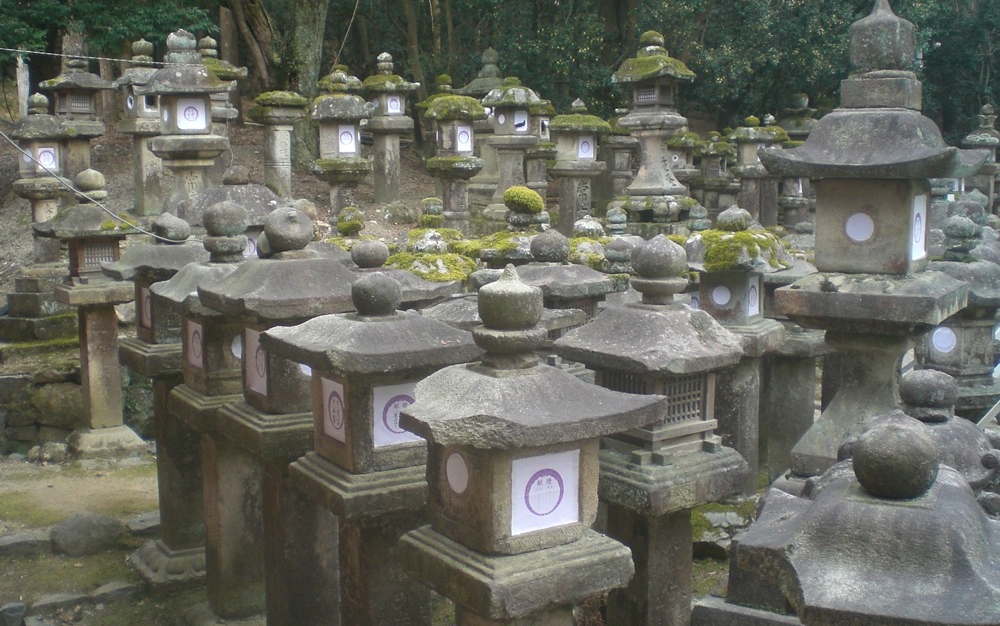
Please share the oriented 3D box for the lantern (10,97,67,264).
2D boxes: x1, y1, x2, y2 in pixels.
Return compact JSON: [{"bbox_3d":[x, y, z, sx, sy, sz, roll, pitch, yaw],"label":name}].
[{"bbox_3d":[-3.657,-1.046,8.708,0.420,1.364,0.410,-5,11,-25],"label":"lantern"}]

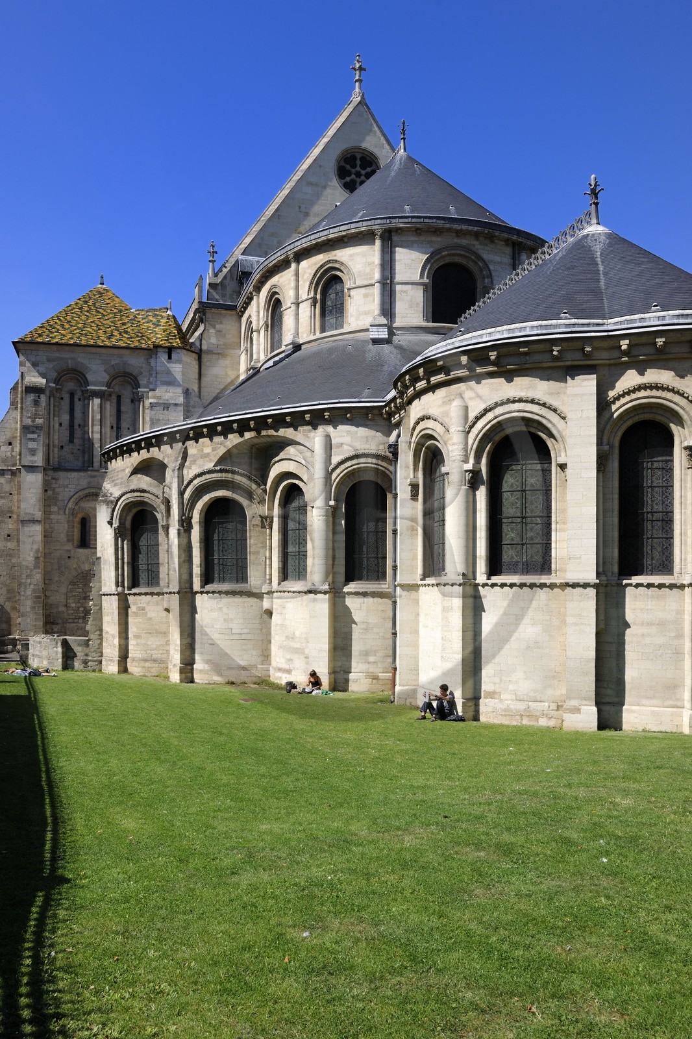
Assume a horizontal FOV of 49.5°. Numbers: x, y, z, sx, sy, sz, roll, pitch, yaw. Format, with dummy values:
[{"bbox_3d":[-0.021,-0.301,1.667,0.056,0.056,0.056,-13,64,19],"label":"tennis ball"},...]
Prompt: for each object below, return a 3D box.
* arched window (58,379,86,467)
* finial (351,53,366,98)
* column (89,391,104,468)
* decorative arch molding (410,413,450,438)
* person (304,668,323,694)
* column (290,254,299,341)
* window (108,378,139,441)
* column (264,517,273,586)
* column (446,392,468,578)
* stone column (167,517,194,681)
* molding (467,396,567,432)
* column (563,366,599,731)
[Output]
[{"bbox_3d":[-14.710,-5.211,40.300,1.420,4.850,0.400,0,-2,-9],"label":"arched window"},{"bbox_3d":[0.771,-27.229,46.000,0.880,2.500,0.550,0,-2,-13],"label":"finial"},{"bbox_3d":[-13.303,-4.805,40.000,0.720,4.050,0.600,0,-2,-9],"label":"column"},{"bbox_3d":[2.072,-2.335,18.600,0.300,0.680,2.100,0,0,-22],"label":"decorative arch molding"},{"bbox_3d":[-1.038,5.116,23.700,0.480,0.750,0.500,-2,-3,38],"label":"person"},{"bbox_3d":[-2.088,-8.997,30.400,0.360,3.520,0.360,0,0,0],"label":"column"},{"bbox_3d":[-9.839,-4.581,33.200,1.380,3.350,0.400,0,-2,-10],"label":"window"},{"bbox_3d":[-2.365,0.954,22.900,0.270,2.160,0.280,0,-2,3],"label":"column"},{"bbox_3d":[2.608,-0.781,17.600,0.520,4.250,0.480,0,0,0],"label":"column"},{"bbox_3d":[-5.899,2.842,26.800,0.620,5.950,0.600,-1,-2,30],"label":"stone column"},{"bbox_3d":[3.848,-2.368,16.900,2.250,0.750,0.300,0,0,16],"label":"molding"},{"bbox_3d":[5.072,0.631,16.200,0.730,7.750,0.500,-1,-2,15],"label":"column"}]

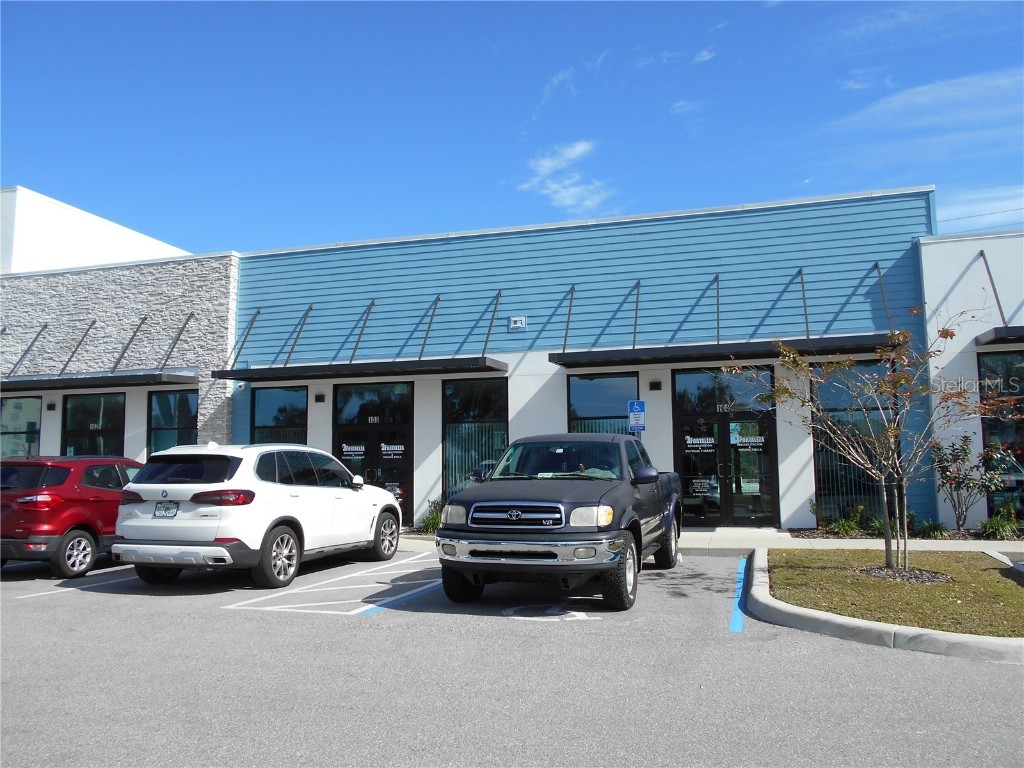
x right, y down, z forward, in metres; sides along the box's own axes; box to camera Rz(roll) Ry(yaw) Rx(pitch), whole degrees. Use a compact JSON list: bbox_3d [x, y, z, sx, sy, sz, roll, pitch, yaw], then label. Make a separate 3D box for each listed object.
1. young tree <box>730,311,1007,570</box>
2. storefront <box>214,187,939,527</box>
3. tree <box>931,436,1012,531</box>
[{"bbox_3d":[4.388,0.695,9.555,3.100,3.079,2.800,-2,-6,15],"label":"young tree"},{"bbox_3d":[0.623,-0.270,16.084,15.400,6.400,2.500,-2,-6,15],"label":"storefront"},{"bbox_3d":[8.091,1.752,13.557,1.450,1.642,1.350,-2,-6,15],"label":"tree"}]

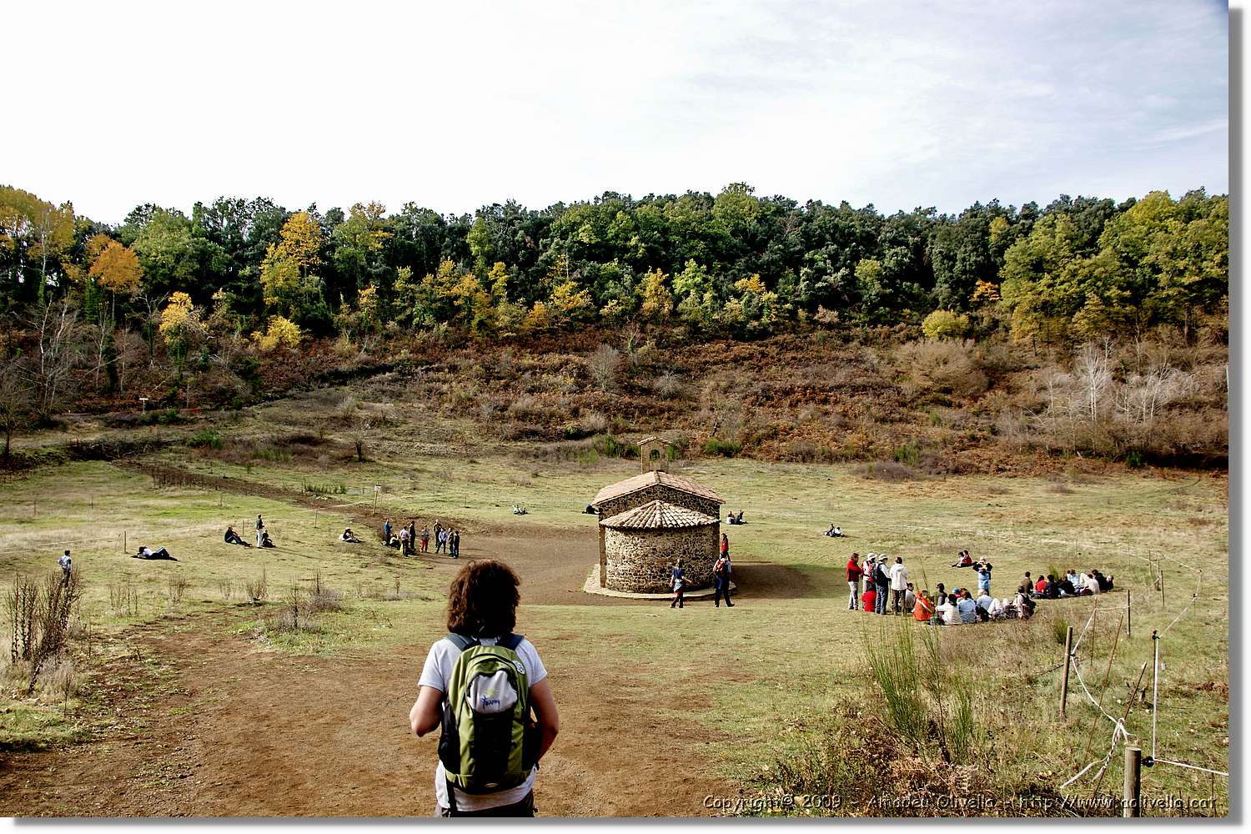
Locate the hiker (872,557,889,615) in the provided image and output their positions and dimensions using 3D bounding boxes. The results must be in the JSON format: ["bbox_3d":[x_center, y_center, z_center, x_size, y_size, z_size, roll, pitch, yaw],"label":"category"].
[{"bbox_3d":[7.473,4.876,27.300,0.500,1.740,0.520,-1,0,-22],"label":"hiker"}]

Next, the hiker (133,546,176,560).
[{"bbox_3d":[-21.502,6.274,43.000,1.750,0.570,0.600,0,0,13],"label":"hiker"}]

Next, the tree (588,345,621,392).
[{"bbox_3d":[-2.993,-7.103,135.000,4.800,6.900,4.800,-1,0,0],"label":"tree"}]

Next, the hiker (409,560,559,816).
[{"bbox_3d":[-0.445,1.311,3.030,0.520,1.700,0.480,-1,0,-3],"label":"hiker"}]

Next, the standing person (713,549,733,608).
[{"bbox_3d":[3.162,5.308,30.500,0.580,1.740,0.550,0,0,38],"label":"standing person"}]

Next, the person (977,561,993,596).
[{"bbox_3d":[11.042,5.207,28.900,0.580,1.680,0.450,-1,0,13],"label":"person"}]

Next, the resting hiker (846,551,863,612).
[{"bbox_3d":[7.036,5.058,28.800,0.480,1.740,0.500,0,0,-9],"label":"resting hiker"}]

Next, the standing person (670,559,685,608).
[{"bbox_3d":[1.752,5.555,31.300,0.500,1.630,0.500,-1,0,-41],"label":"standing person"}]

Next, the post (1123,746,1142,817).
[{"bbox_3d":[2.481,2.141,4.600,0.076,1.050,0.076,1,0,0],"label":"post"}]

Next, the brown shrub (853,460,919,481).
[{"bbox_3d":[23.329,4.752,84.000,5.900,1.800,4.000,-1,0,0],"label":"brown shrub"}]

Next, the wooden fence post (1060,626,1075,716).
[{"bbox_3d":[5.648,3.239,12.000,0.060,1.150,0.060,5,0,0],"label":"wooden fence post"}]

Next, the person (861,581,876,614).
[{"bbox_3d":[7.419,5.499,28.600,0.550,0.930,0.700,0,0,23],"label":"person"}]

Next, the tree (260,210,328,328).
[{"bbox_3d":[-52.268,-23.368,148.000,10.500,18.600,10.000,0,0,0],"label":"tree"}]

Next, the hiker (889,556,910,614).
[{"bbox_3d":[7.942,4.903,27.200,0.540,1.670,0.420,-1,0,-9],"label":"hiker"}]

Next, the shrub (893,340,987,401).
[{"bbox_3d":[37.804,-5.603,112.000,11.000,6.500,9.000,0,0,0],"label":"shrub"}]

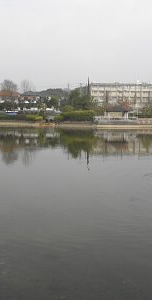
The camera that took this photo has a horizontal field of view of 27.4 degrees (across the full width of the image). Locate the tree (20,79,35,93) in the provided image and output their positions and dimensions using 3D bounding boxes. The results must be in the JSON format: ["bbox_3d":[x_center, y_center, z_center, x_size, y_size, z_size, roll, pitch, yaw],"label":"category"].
[{"bbox_3d":[-17.477,-20.424,112.426,5.000,10.130,5.000,0,6,0],"label":"tree"}]

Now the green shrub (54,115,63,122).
[{"bbox_3d":[-4.799,-8.679,85.566,2.300,1.980,2.000,0,6,0],"label":"green shrub"}]

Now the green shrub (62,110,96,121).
[{"bbox_3d":[0.409,-9.287,84.994,9.200,2.740,3.000,0,6,0],"label":"green shrub"}]

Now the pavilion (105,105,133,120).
[{"bbox_3d":[10.948,-9.529,79.433,6.500,3.920,5.800,0,6,0],"label":"pavilion"}]

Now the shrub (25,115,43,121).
[{"bbox_3d":[-11.788,-8.958,86.541,5.000,1.650,2.000,0,6,0],"label":"shrub"}]

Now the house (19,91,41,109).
[{"bbox_3d":[-19.298,-20.843,129.485,9.500,7.070,8.000,-1,6,-6],"label":"house"}]

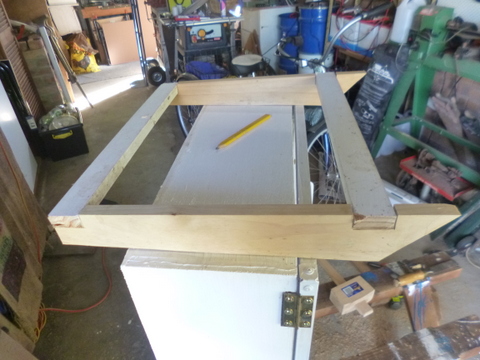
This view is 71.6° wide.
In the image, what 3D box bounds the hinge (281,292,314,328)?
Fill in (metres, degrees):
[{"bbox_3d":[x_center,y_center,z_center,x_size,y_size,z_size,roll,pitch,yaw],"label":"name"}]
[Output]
[{"bbox_3d":[0.068,0.157,0.390,0.036,0.065,0.008,1,35,7],"label":"hinge"}]

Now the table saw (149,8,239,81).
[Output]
[{"bbox_3d":[-0.523,-1.866,4.753,0.920,0.820,0.720,-8,35,-6],"label":"table saw"}]

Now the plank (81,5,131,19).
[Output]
[{"bbox_3d":[-2.148,-2.797,5.516,0.850,0.120,0.040,-15,36,-14],"label":"plank"}]

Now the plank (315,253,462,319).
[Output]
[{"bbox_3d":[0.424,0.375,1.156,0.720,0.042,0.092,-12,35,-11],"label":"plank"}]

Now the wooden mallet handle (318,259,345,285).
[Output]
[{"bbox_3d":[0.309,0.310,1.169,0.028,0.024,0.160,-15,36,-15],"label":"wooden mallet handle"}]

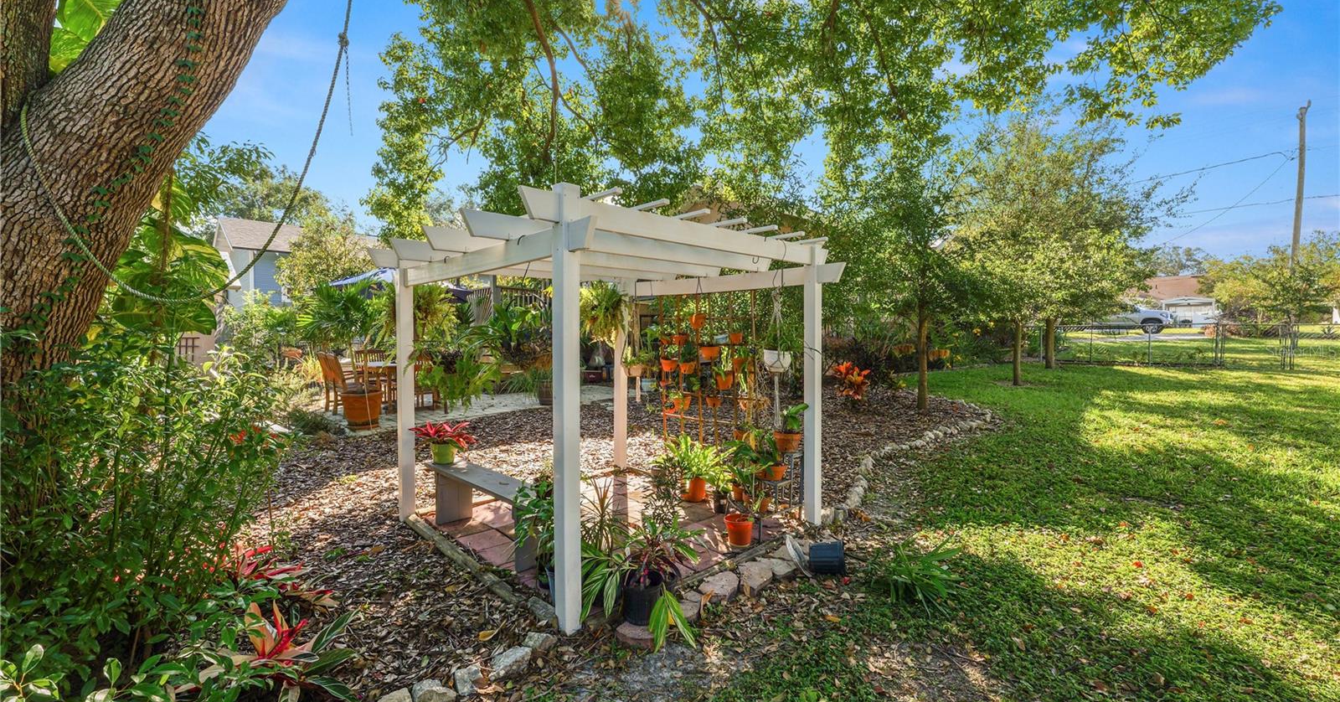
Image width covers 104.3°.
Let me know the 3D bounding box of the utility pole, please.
[{"bbox_3d":[29.678,-6.165,24.724,0.300,11.200,0.300,-2,3,-40],"label":"utility pole"}]

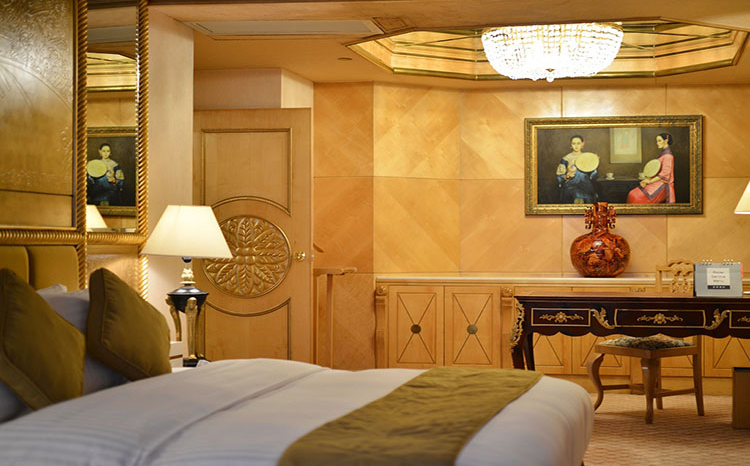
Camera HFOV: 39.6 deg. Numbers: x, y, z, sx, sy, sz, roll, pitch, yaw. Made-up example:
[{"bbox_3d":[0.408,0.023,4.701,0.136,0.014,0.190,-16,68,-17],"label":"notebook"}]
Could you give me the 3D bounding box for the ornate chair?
[{"bbox_3d":[1.744,0.676,6.700,0.540,1.000,0.520,0,-1,-30],"label":"ornate chair"}]

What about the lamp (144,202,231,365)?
[{"bbox_3d":[-0.856,0.244,4.747,0.410,0.735,0.410,0,-1,0],"label":"lamp"}]

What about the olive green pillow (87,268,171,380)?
[{"bbox_3d":[-0.900,0.382,3.852,0.130,0.390,0.390,-33,-54,12],"label":"olive green pillow"}]

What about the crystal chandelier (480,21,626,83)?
[{"bbox_3d":[1.166,-1.175,6.902,0.950,0.360,0.950,0,-1,9],"label":"crystal chandelier"}]

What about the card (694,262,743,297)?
[{"bbox_3d":[2.020,0.274,6.127,0.270,0.212,0.120,0,-1,10],"label":"card"}]

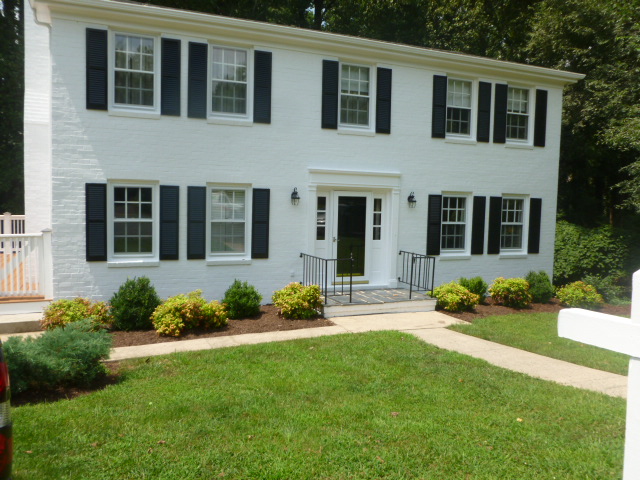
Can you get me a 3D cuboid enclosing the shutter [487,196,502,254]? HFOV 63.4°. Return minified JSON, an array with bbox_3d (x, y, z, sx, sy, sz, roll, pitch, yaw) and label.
[{"bbox_3d":[4.313,-0.344,12.785,0.355,1.413,0.040,0,4,-22],"label":"shutter"}]

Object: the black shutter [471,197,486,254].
[{"bbox_3d":[3.857,-0.344,12.578,0.357,1.410,0.040,0,4,-22],"label":"black shutter"}]

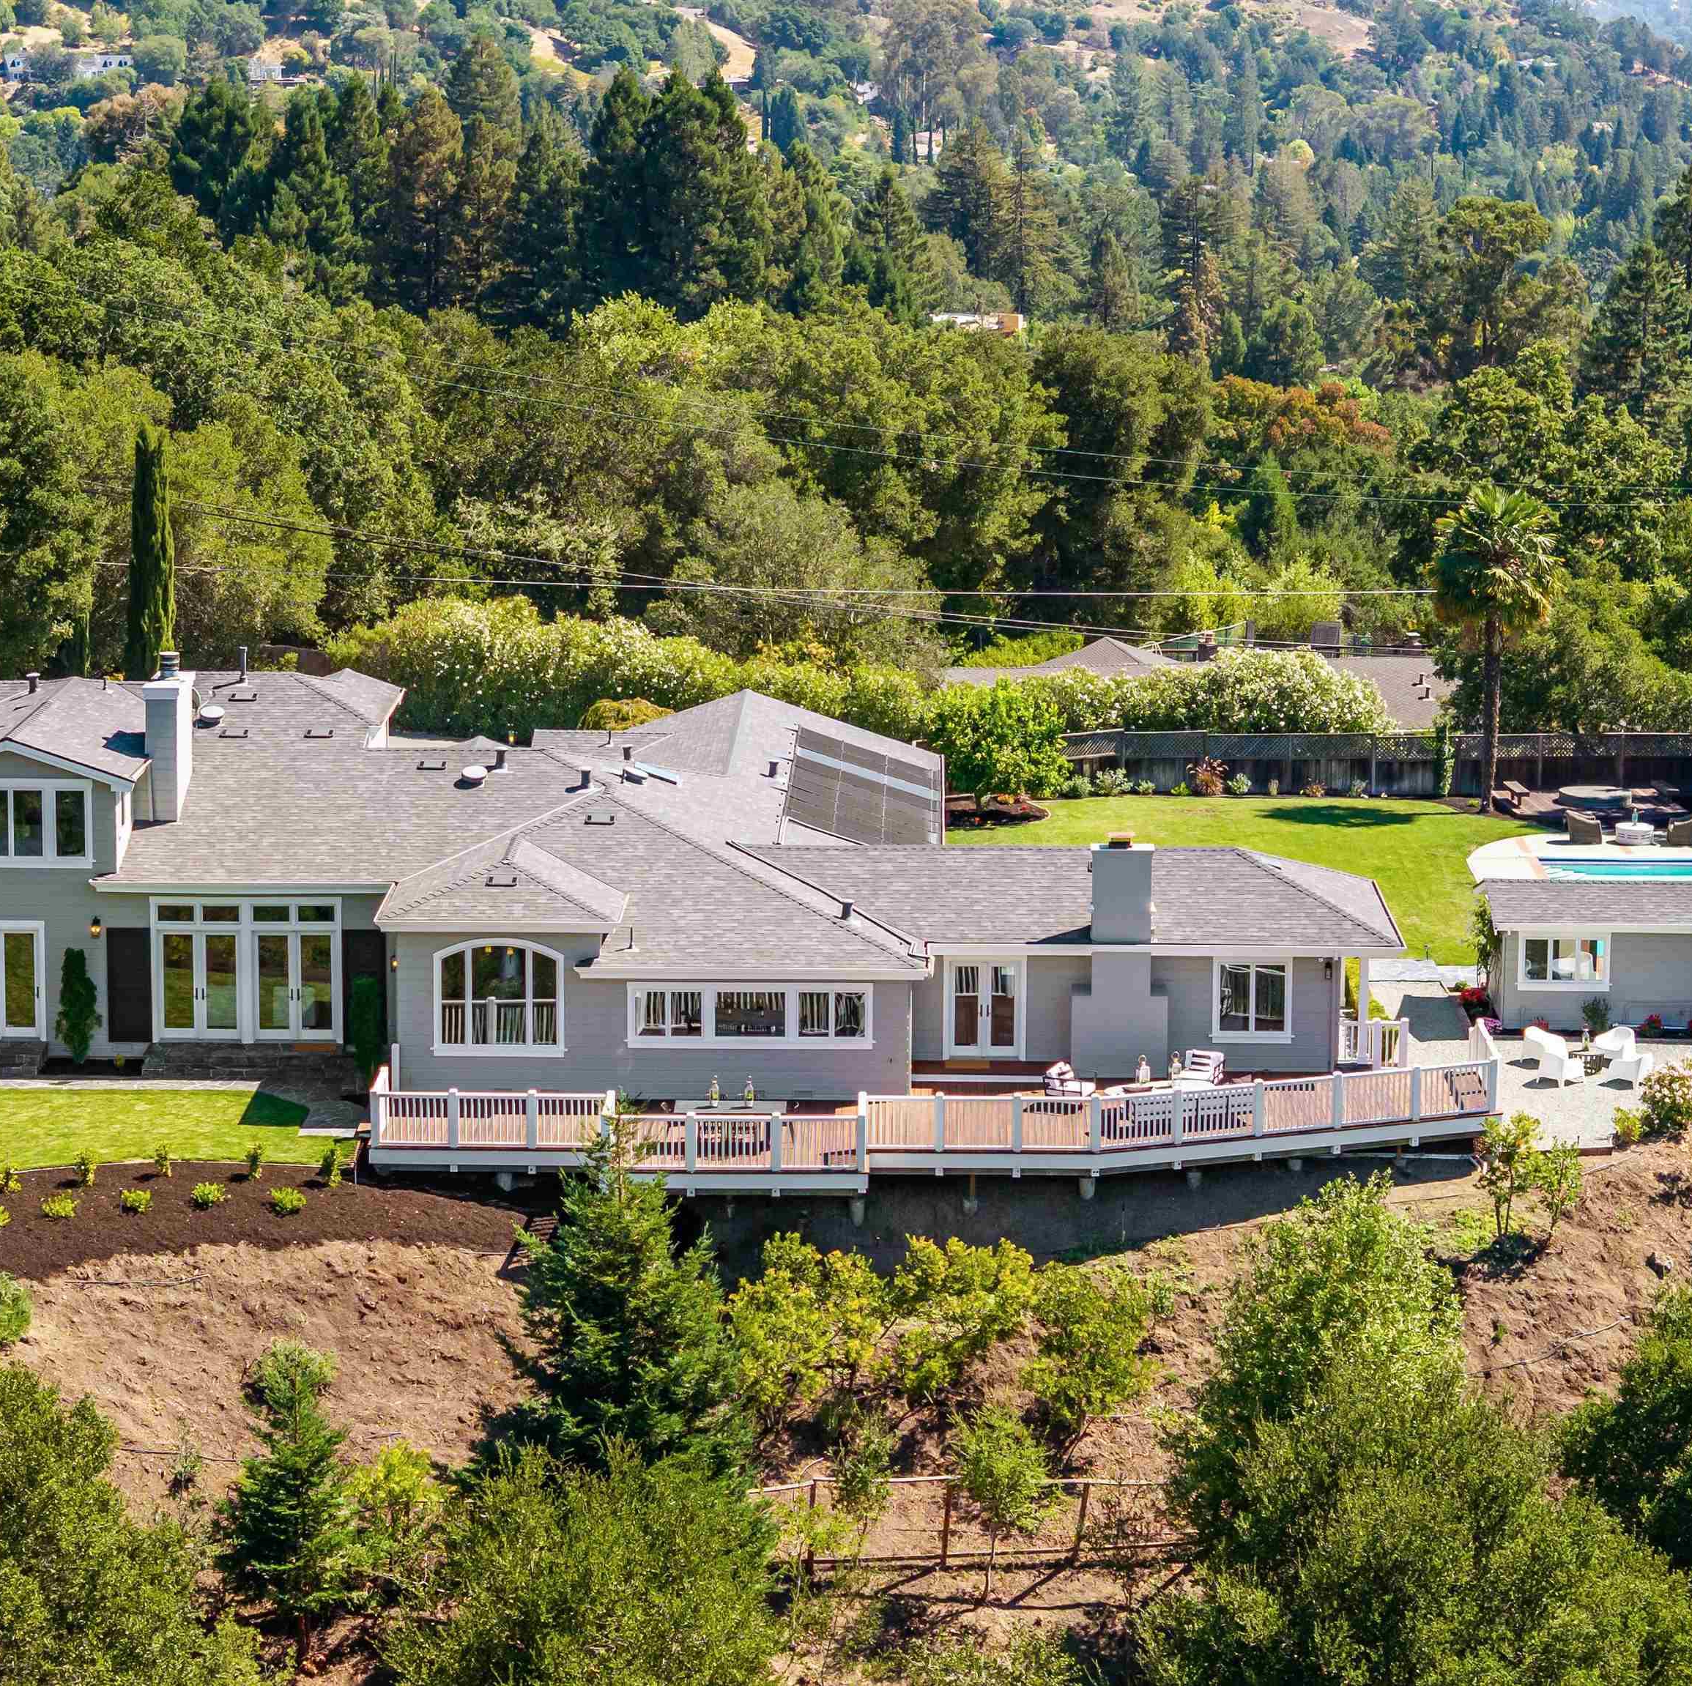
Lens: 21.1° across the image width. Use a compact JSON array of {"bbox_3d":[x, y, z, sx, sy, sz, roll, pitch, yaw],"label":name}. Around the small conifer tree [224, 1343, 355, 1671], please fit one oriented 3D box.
[{"bbox_3d":[-9.240,10.972,75.300,2.300,5.500,2.300,0,10,0],"label":"small conifer tree"}]

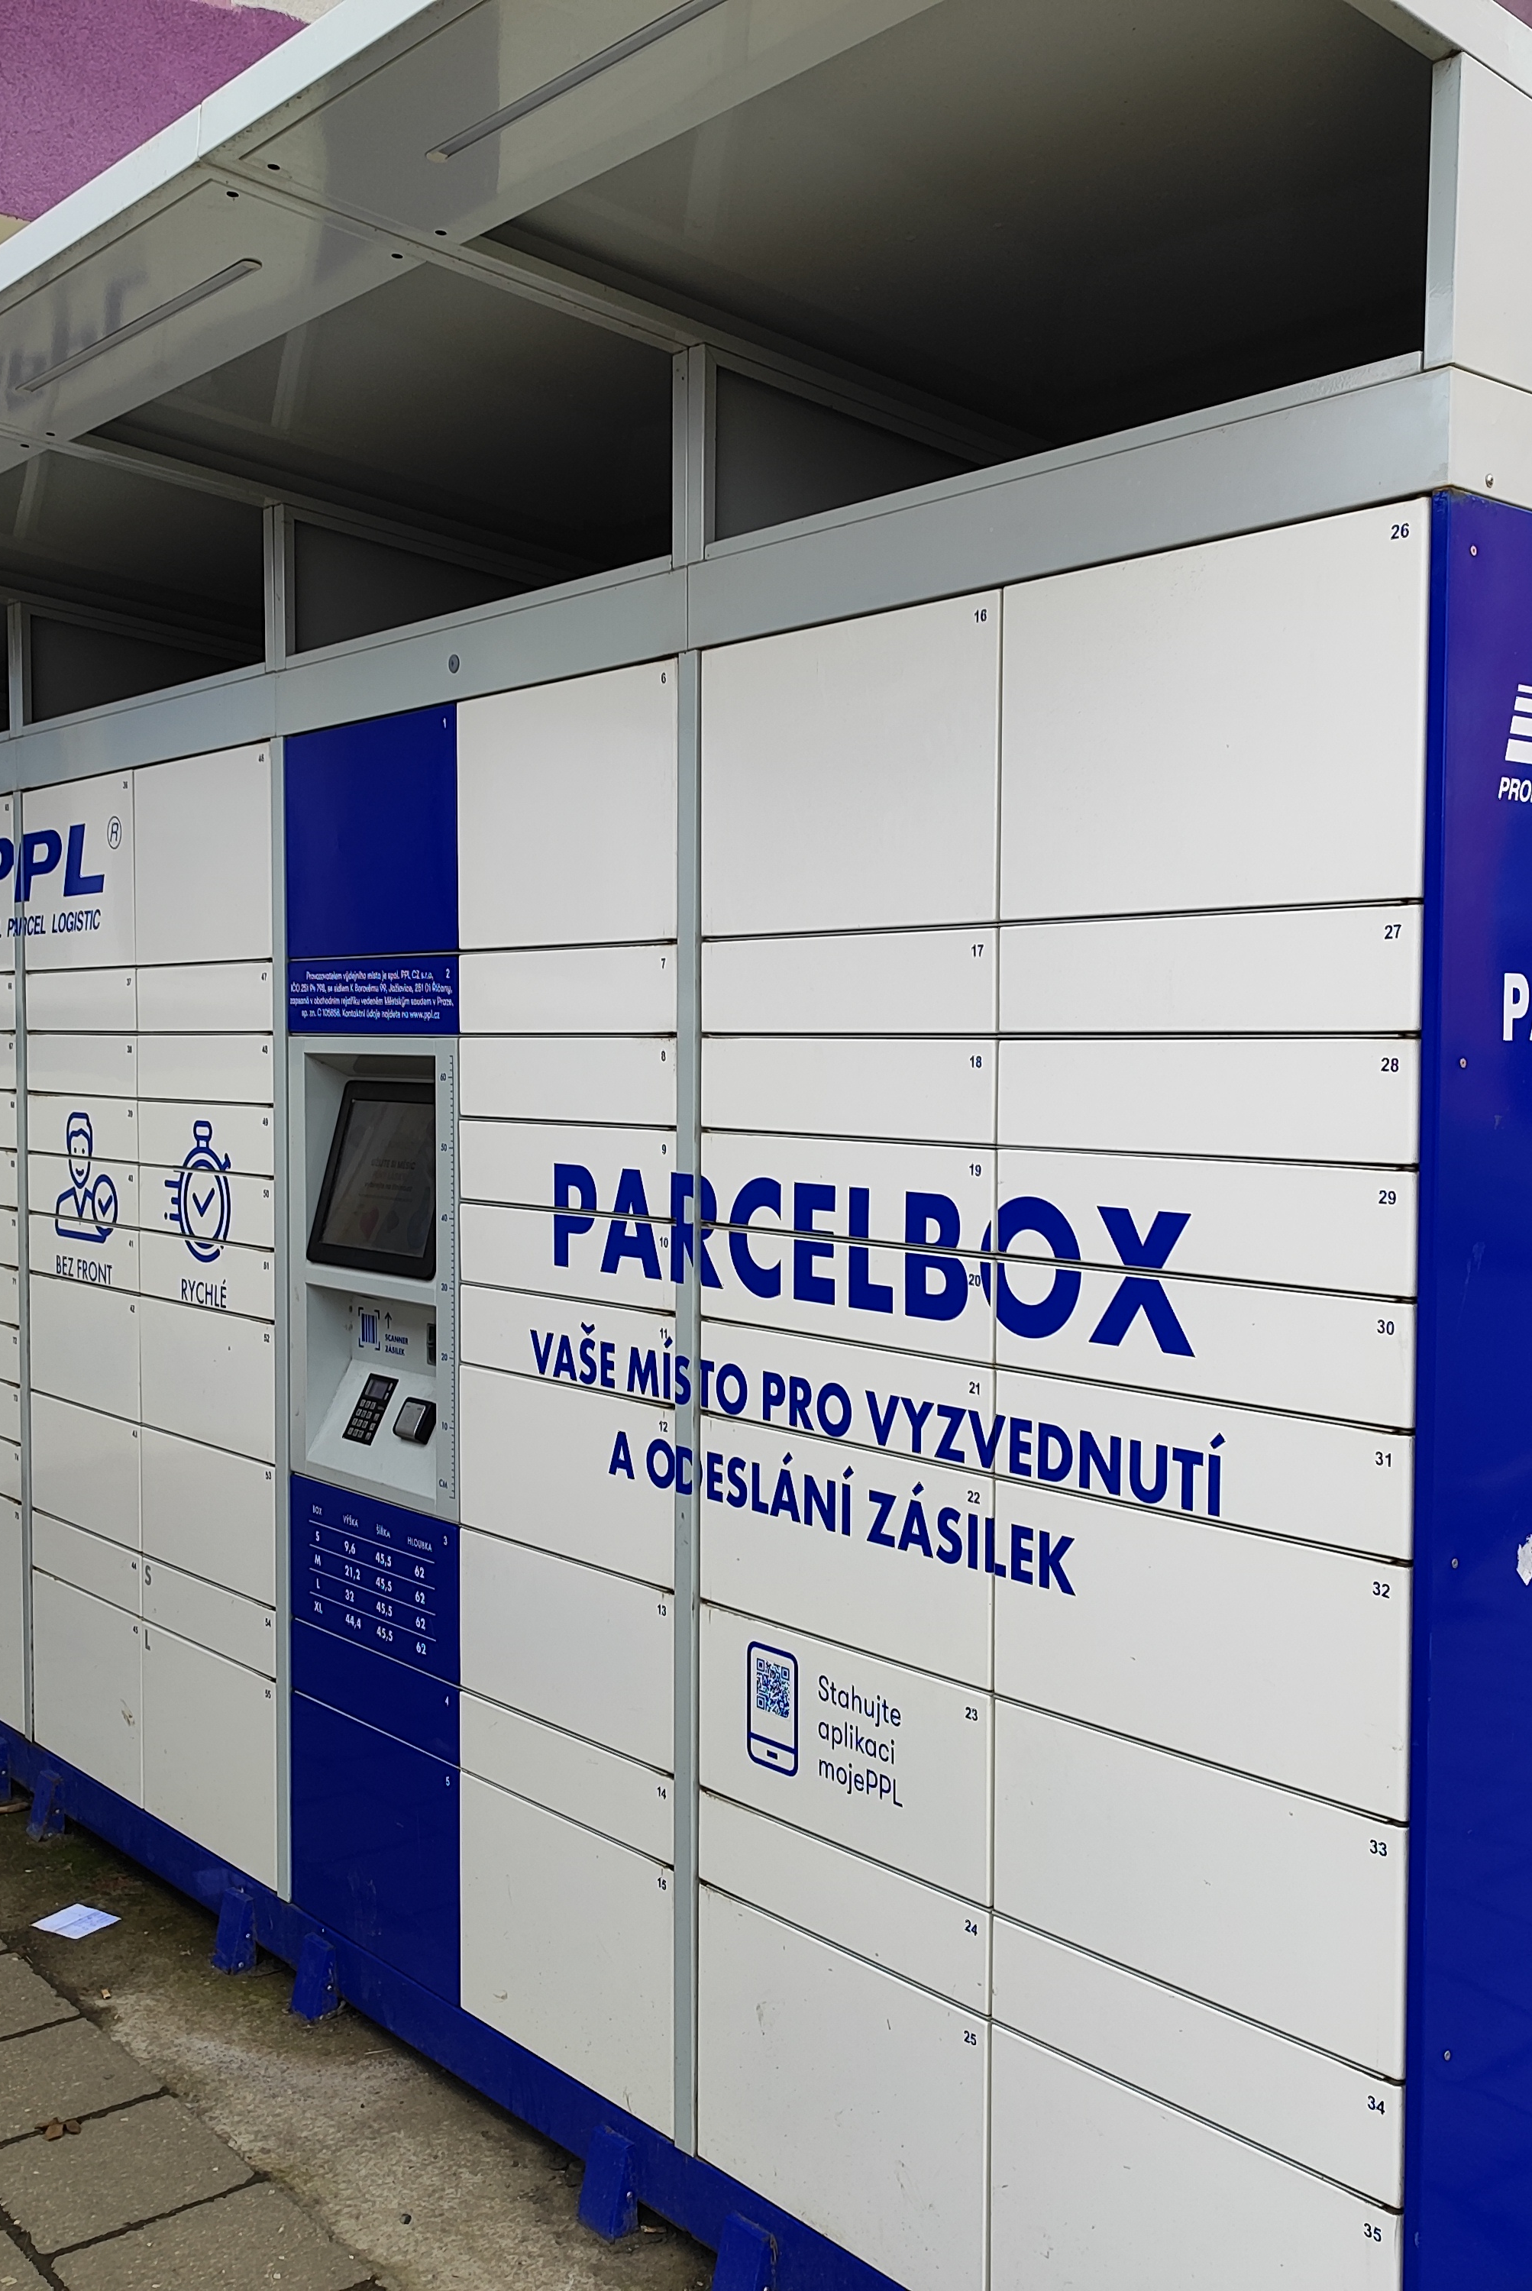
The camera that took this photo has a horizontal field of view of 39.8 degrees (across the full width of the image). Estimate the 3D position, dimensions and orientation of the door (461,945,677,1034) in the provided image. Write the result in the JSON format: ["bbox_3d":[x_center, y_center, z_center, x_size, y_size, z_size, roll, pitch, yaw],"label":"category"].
[{"bbox_3d":[-0.262,-0.206,2.812,0.025,0.110,0.479,-2,4,-41],"label":"door"}]

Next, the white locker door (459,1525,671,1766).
[{"bbox_3d":[-0.265,0.670,2.855,0.025,0.227,0.479,-2,4,-41],"label":"white locker door"}]

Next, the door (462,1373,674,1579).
[{"bbox_3d":[-0.260,0.435,2.837,0.030,0.225,0.485,-2,4,-41],"label":"door"}]

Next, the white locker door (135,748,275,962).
[{"bbox_3d":[-0.939,-0.478,3.571,0.030,0.340,0.493,-2,4,-41],"label":"white locker door"}]

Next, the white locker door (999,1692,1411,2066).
[{"bbox_3d":[0.417,0.709,2.076,0.030,0.225,0.492,-2,4,-41],"label":"white locker door"}]

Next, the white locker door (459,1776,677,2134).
[{"bbox_3d":[-0.262,1.076,2.869,0.030,0.342,0.485,-2,4,-41],"label":"white locker door"}]

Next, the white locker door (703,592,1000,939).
[{"bbox_3d":[0.094,-0.418,2.398,0.025,0.344,0.483,-2,4,-41],"label":"white locker door"}]

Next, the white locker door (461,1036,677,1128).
[{"bbox_3d":[-0.262,-0.089,2.817,0.025,0.110,0.479,-2,4,-41],"label":"white locker door"}]

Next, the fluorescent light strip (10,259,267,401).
[{"bbox_3d":[-0.795,-1.018,2.641,0.028,0.020,0.650,3,0,-41],"label":"fluorescent light strip"}]

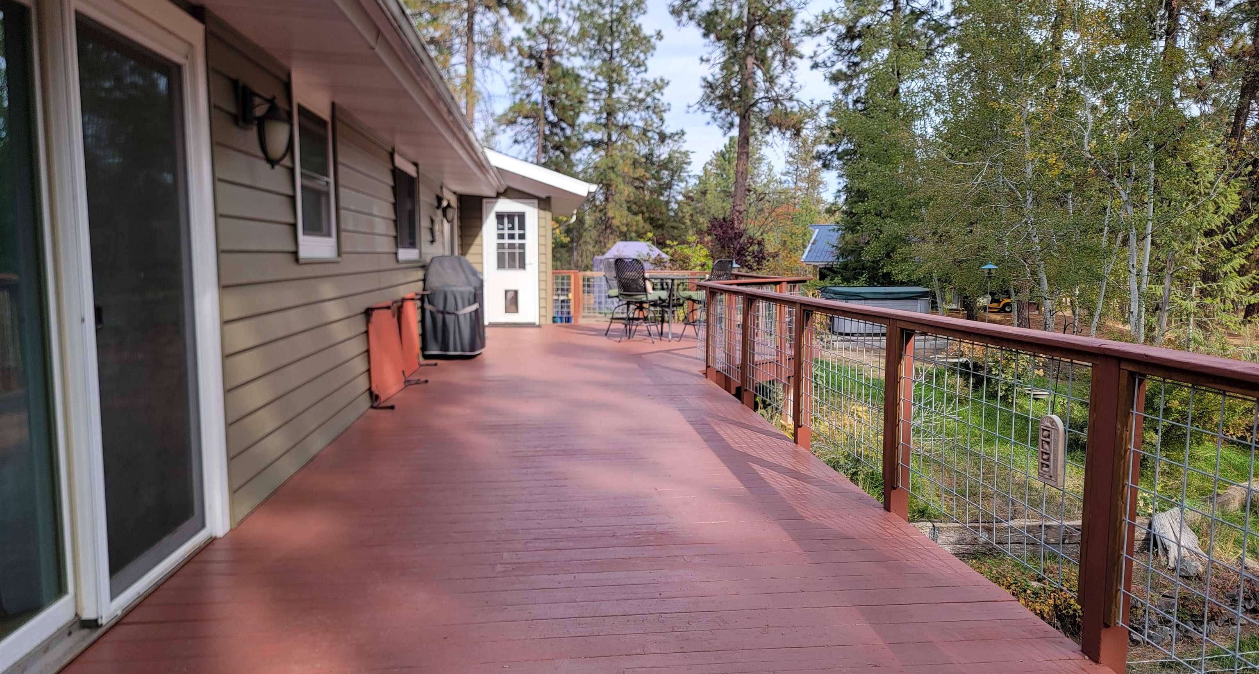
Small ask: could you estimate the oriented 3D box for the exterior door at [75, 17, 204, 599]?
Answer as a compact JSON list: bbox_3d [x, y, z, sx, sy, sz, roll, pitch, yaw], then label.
[{"bbox_3d":[-1.722,-0.109,3.125,0.060,1.870,0.820,-1,5,-6],"label":"exterior door"}]

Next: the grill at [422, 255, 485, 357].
[{"bbox_3d":[-2.108,-0.400,10.693,0.650,1.200,1.150,-1,5,-6],"label":"grill"}]

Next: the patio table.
[{"bbox_3d":[0.568,-0.426,12.498,1.000,0.900,1.000,-1,5,-6],"label":"patio table"}]

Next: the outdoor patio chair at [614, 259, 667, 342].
[{"bbox_3d":[0.166,-0.515,12.173,0.600,1.140,0.660,4,7,36],"label":"outdoor patio chair"}]

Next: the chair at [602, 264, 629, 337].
[{"bbox_3d":[-0.024,-0.581,12.883,0.660,1.140,0.600,4,6,34],"label":"chair"}]

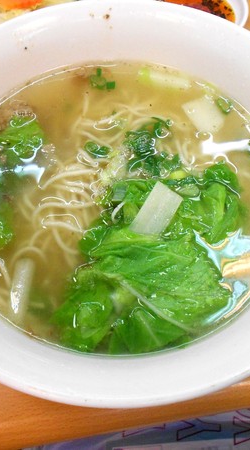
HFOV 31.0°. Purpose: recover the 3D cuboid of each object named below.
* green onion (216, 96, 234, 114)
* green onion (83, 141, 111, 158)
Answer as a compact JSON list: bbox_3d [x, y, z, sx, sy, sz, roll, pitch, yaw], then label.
[{"bbox_3d":[0.054,-0.065,0.247,0.006,0.004,0.010,-20,66,-12],"label":"green onion"},{"bbox_3d":[-0.014,-0.038,0.231,0.013,0.004,0.008,15,64,5],"label":"green onion"}]

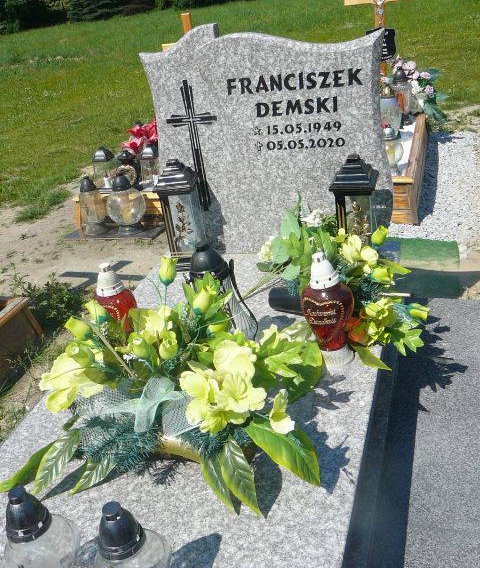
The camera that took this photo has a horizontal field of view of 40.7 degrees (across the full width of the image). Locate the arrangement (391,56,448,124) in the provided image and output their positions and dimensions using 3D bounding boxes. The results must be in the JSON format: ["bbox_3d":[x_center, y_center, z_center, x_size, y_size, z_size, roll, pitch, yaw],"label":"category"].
[{"bbox_3d":[1.147,-1.236,4.132,0.340,0.380,0.280,1,29,18],"label":"arrangement"}]

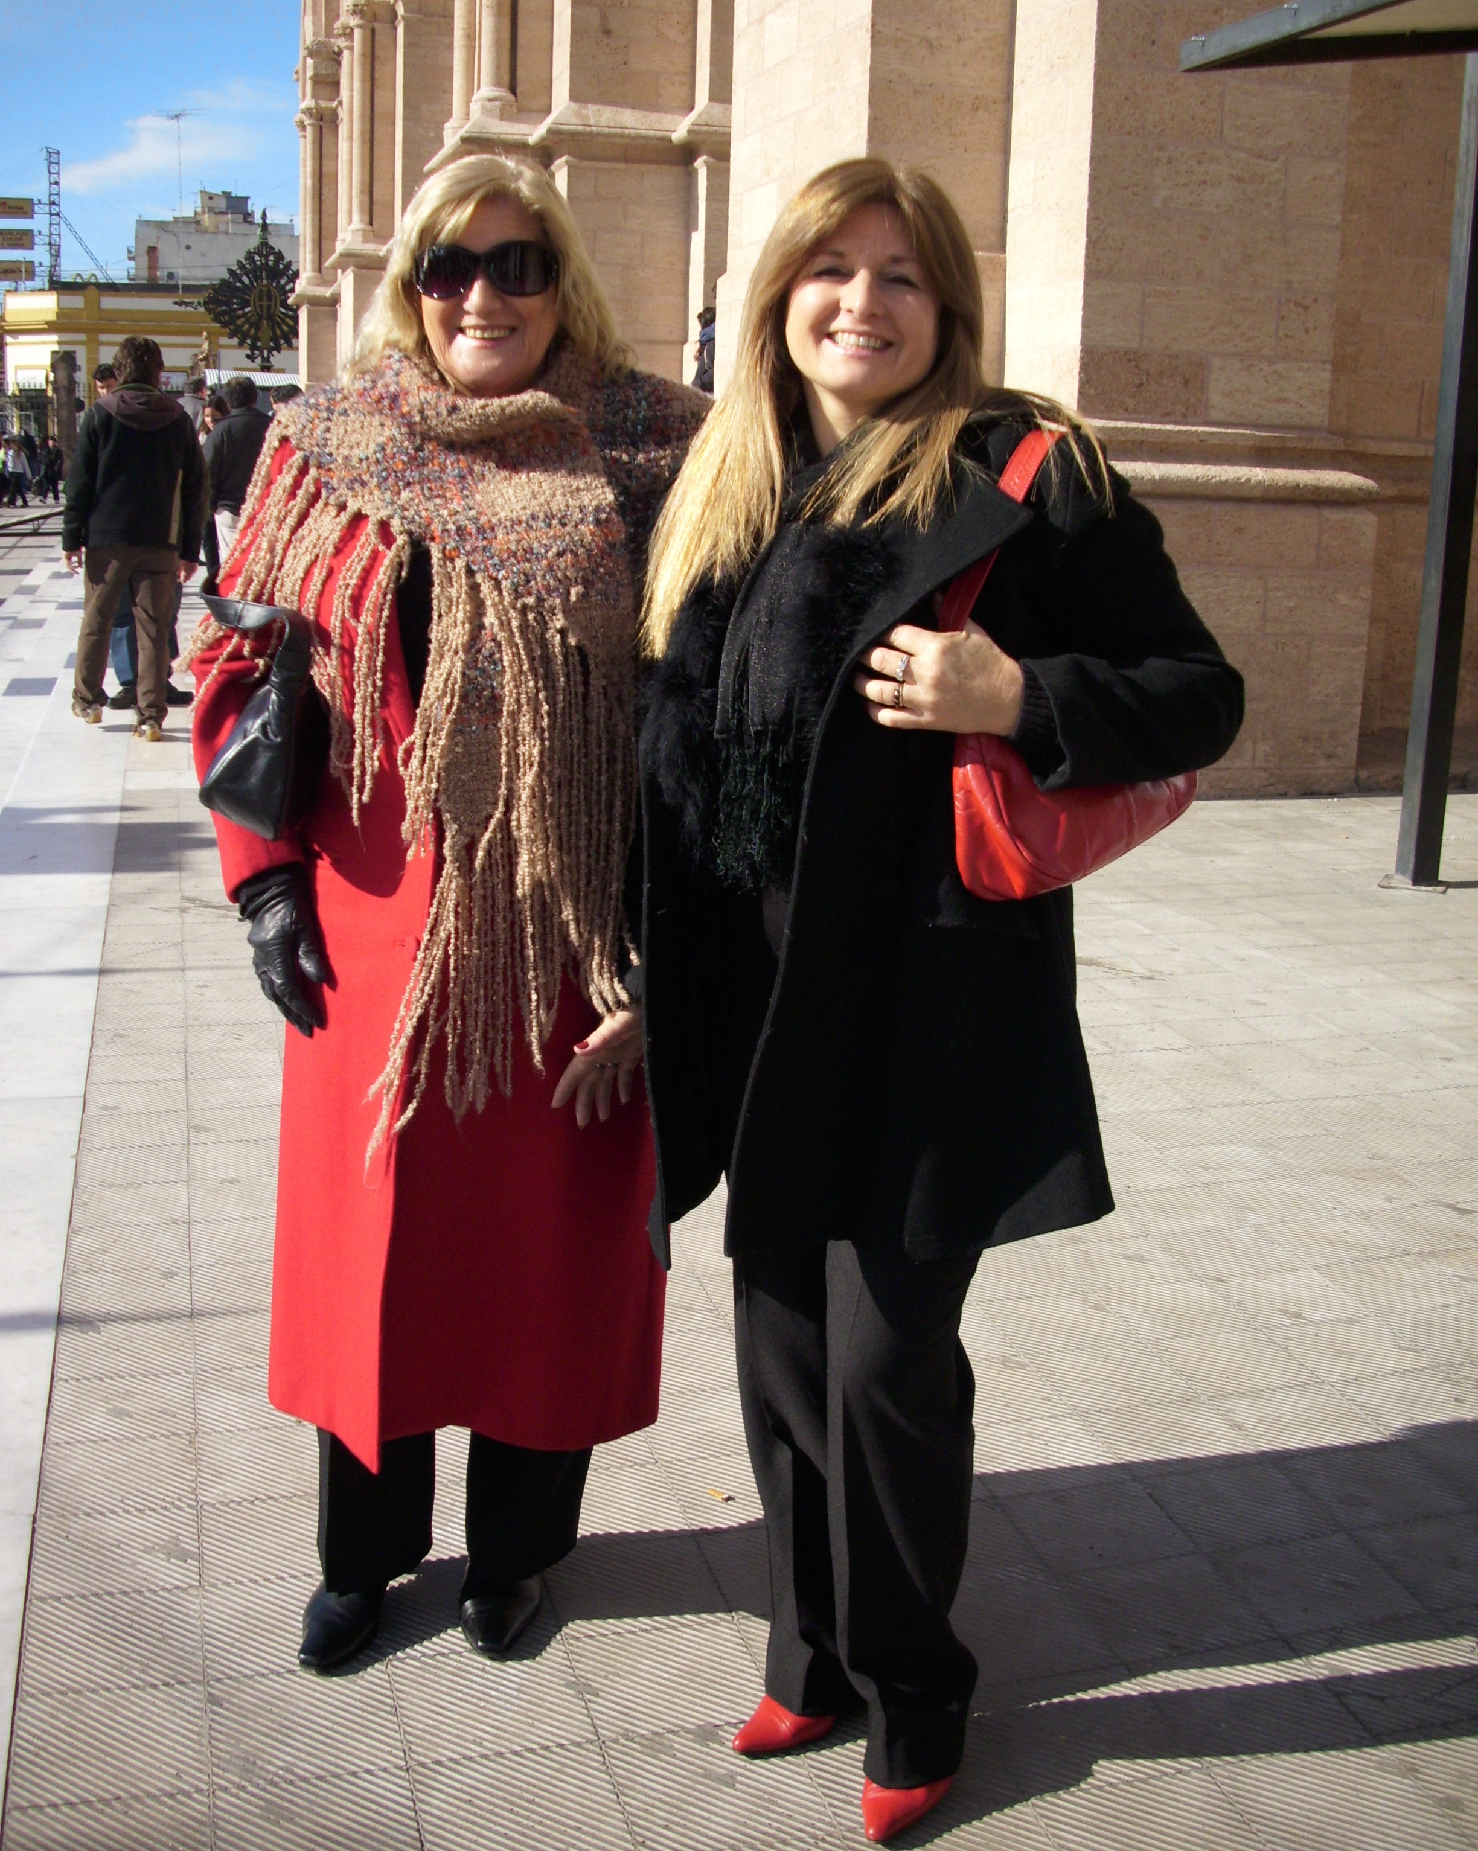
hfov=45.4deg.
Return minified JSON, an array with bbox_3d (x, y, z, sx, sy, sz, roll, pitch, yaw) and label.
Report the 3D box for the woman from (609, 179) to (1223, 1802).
[{"bbox_3d":[0.153,0.130,1.804,0.540,1.700,0.420,8,15,23],"label":"woman"}]

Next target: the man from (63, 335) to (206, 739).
[{"bbox_3d":[-2.772,-1.802,8.137,0.600,1.740,0.380,-4,15,-24],"label":"man"}]

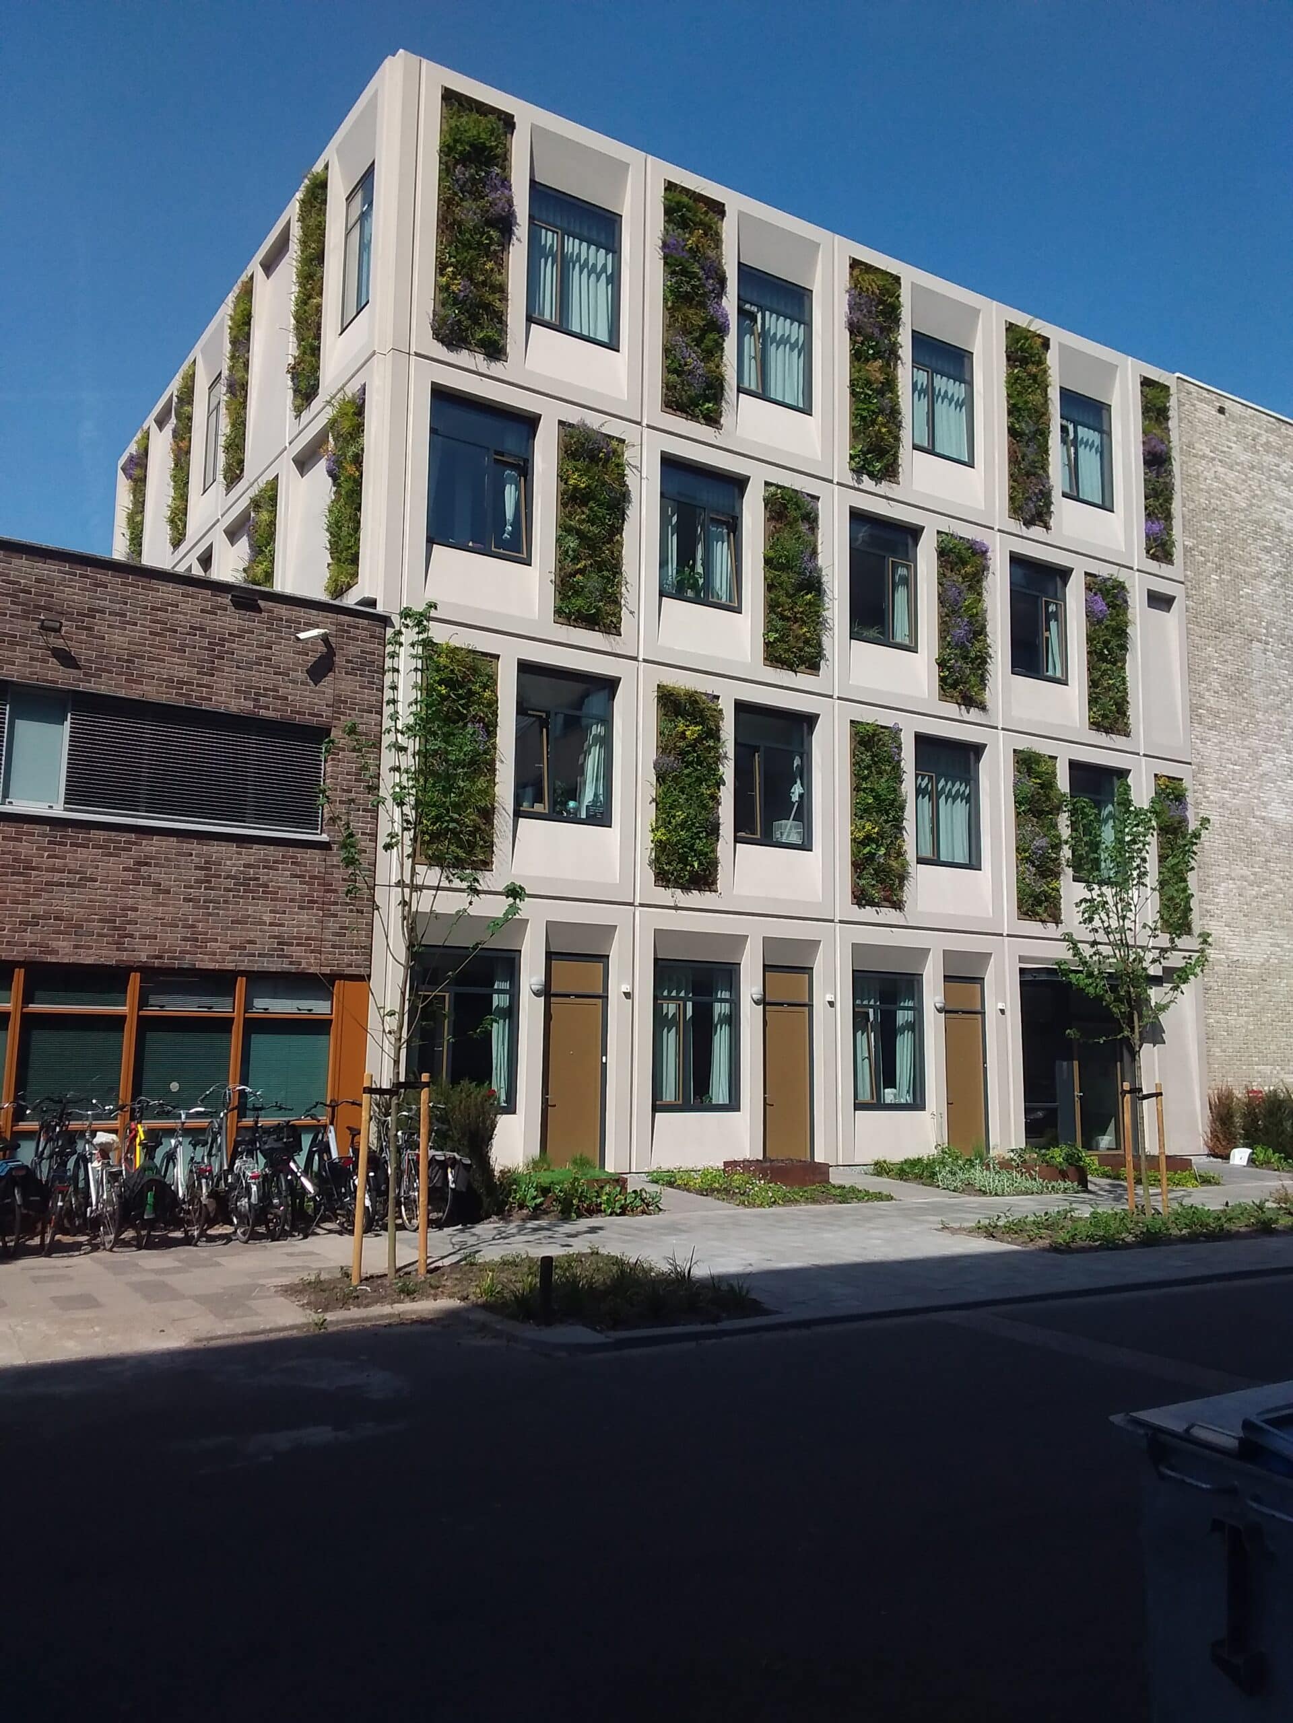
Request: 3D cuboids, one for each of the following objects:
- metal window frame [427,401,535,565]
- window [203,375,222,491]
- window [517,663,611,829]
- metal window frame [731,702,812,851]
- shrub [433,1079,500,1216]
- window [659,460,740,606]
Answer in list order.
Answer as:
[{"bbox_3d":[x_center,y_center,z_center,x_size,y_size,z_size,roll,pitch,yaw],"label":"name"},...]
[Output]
[{"bbox_3d":[-2.200,-5.115,18.844,1.447,2.088,0.150,6,-9,-32],"label":"metal window frame"},{"bbox_3d":[-7.693,-7.815,25.210,0.150,2.099,1.428,6,-9,-32],"label":"window"},{"bbox_3d":[-1.099,-1.543,19.111,1.440,2.088,0.150,6,-9,-32],"label":"window"},{"bbox_3d":[1.918,-1.245,21.019,1.447,2.088,0.150,6,-9,-32],"label":"metal window frame"},{"bbox_3d":[-1.960,2.923,14.509,0.780,1.380,0.780,6,-9,-32],"label":"shrub"},{"bbox_3d":[0.783,-4.786,20.593,1.510,2.063,0.150,6,-9,-32],"label":"window"}]

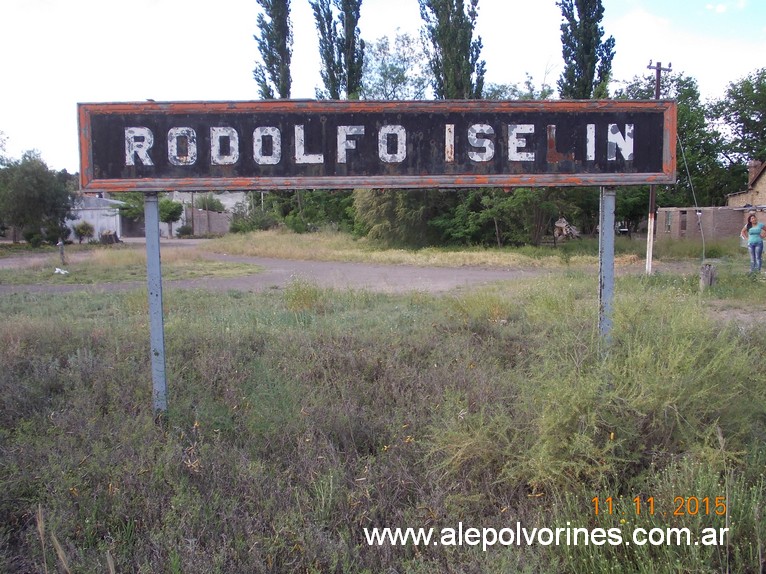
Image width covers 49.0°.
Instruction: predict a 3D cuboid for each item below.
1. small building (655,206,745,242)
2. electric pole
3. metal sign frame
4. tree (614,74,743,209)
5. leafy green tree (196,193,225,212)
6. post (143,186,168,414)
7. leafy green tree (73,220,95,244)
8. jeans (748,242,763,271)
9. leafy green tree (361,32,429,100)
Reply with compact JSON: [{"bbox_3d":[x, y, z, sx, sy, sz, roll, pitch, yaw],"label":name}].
[{"bbox_3d":[16.772,-3.131,44.448,2.900,2.200,4.000,4,6,42],"label":"small building"},{"bbox_3d":[7.665,-3.341,23.600,0.660,5.900,0.220,0,5,-18],"label":"electric pole"},{"bbox_3d":[-0.044,-1.135,6.720,4.740,0.700,0.110,-1,5,-2],"label":"metal sign frame"},{"bbox_3d":[17.517,-7.643,50.000,6.800,10.000,6.500,-1,5,0],"label":"tree"},{"bbox_3d":[-16.512,-6.995,80.000,2.900,4.200,2.800,-1,5,0],"label":"leafy green tree"},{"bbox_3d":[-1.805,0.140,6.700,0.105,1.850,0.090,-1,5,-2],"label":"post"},{"bbox_3d":[-19.596,-3.566,55.000,1.450,1.550,1.400,-1,5,0],"label":"leafy green tree"},{"bbox_3d":[10.502,-0.860,23.700,0.400,0.880,0.260,1,5,17],"label":"jeans"},{"bbox_3d":[0.848,-11.100,62.000,6.200,14.300,6.200,-1,5,0],"label":"leafy green tree"}]

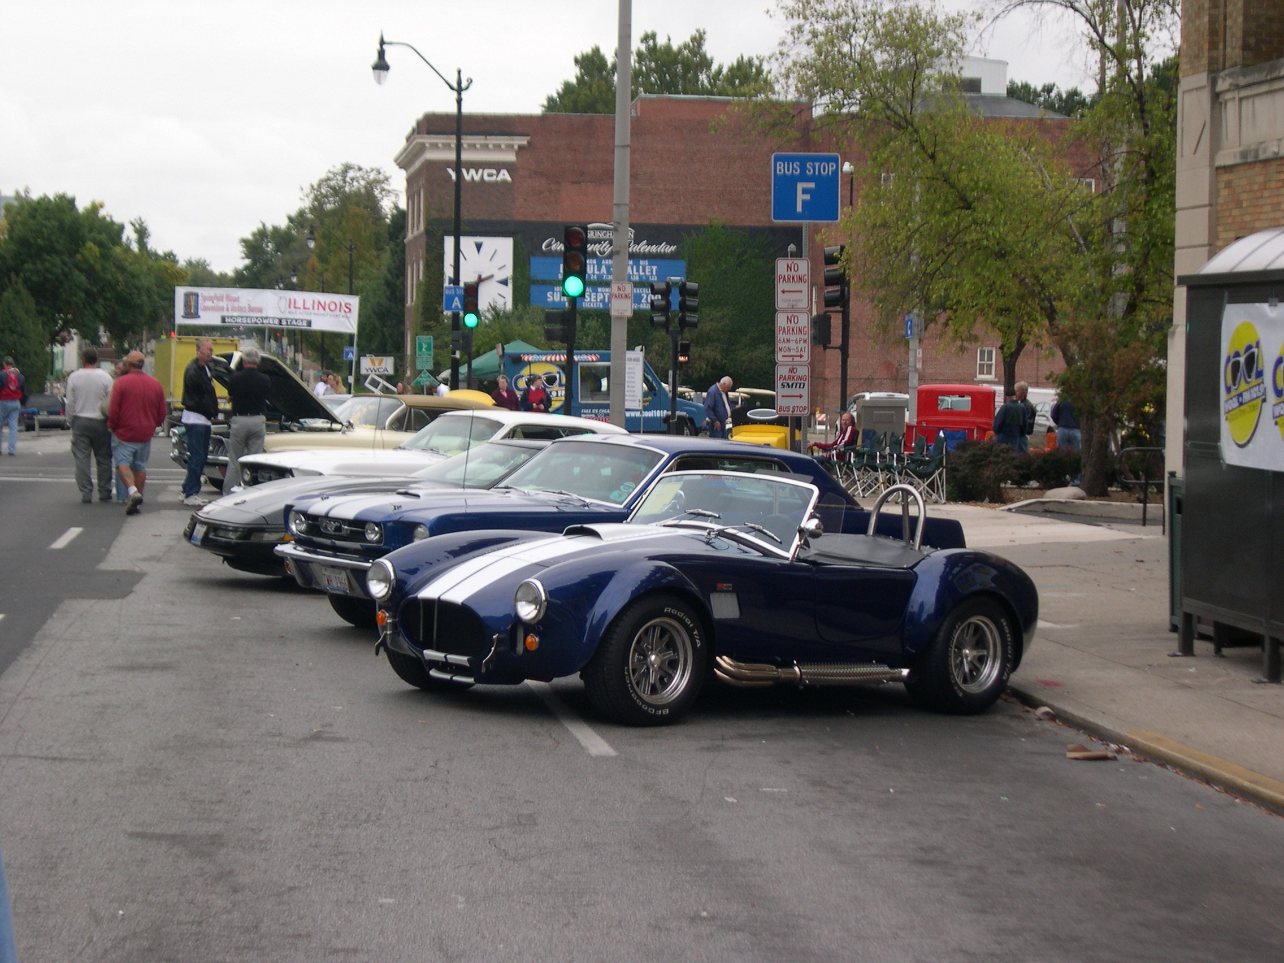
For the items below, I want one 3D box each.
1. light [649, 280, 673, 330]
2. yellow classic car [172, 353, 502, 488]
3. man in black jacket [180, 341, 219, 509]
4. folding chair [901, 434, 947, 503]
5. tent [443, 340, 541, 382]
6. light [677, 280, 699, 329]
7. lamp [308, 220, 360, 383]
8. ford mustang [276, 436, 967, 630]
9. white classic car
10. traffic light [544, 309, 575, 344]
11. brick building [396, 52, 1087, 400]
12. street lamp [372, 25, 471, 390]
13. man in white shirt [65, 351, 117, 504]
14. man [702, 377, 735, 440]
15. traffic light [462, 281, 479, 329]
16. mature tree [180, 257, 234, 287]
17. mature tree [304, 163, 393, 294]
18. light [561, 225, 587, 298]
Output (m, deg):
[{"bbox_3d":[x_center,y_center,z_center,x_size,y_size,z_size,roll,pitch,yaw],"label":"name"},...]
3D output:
[{"bbox_3d":[0.411,-3.797,57.600,0.450,1.070,0.360,0,3,-9],"label":"light"},{"bbox_3d":[-3.234,-0.570,33.601,5.400,1.680,1.970,3,1,-42],"label":"yellow classic car"},{"bbox_3d":[-4.964,-0.669,30.000,0.420,1.826,0.520,2,3,22],"label":"man in black jacket"},{"bbox_3d":[3.574,-0.165,33.800,0.600,0.870,0.750,0,3,-5],"label":"folding chair"},{"bbox_3d":[-3.514,-2.621,76.072,3.100,2.850,3.100,0,3,-9],"label":"tent"},{"bbox_3d":[1.020,-3.924,59.700,0.480,1.080,0.360,0,3,-9],"label":"light"},{"bbox_3d":[-14.716,-7.504,127.000,2.450,9.929,0.500,0,3,-9],"label":"lamp"},{"bbox_3d":[-0.071,0.364,17.118,4.620,1.300,1.740,3,1,-42],"label":"ford mustang"},{"bbox_3d":[-1.732,-0.014,26.418,4.750,1.300,1.810,1,2,-42],"label":"white classic car"},{"bbox_3d":[-1.239,-2.329,40.000,0.450,0.530,0.330,0,3,-9],"label":"traffic light"},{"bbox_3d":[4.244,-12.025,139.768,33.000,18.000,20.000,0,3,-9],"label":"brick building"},{"bbox_3d":[-5.466,-6.134,66.300,2.450,10.134,0.450,0,3,-9],"label":"street lamp"},{"bbox_3d":[-6.239,-0.647,30.200,0.570,1.760,0.360,0,3,-6],"label":"man in white shirt"},{"bbox_3d":[1.437,-1.157,50.000,0.520,1.647,0.500,2,3,22],"label":"man"},{"bbox_3d":[-3.906,-4.021,61.050,0.370,1.070,0.420,0,3,-9],"label":"traffic light"},{"bbox_3d":[-55.360,-21.567,340.000,9.000,13.936,9.000,1,2,0],"label":"mature tree"},{"bbox_3d":[-19.775,-13.290,180.000,8.000,16.335,8.000,1,2,0],"label":"mature tree"},{"bbox_3d":[-0.974,-3.151,38.400,0.360,1.070,0.420,2,3,-9],"label":"light"}]

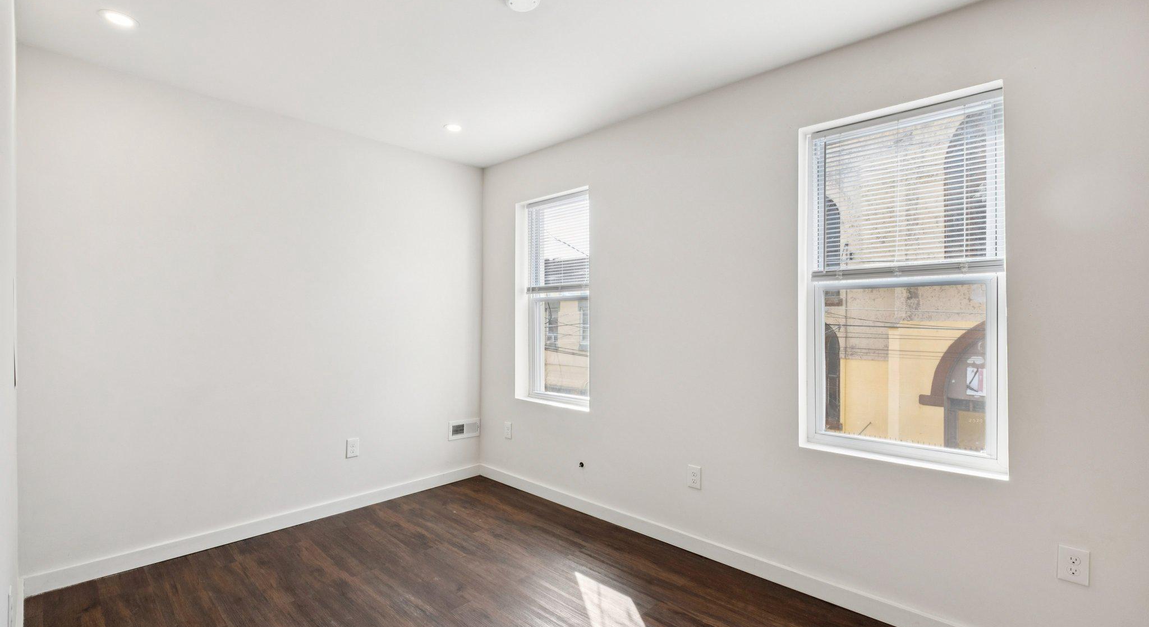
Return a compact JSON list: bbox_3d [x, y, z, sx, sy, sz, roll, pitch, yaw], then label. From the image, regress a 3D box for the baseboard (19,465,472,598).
[{"bbox_3d":[-1.621,1.245,3.006,2.420,0.089,0.015,0,0,-45],"label":"baseboard"}]

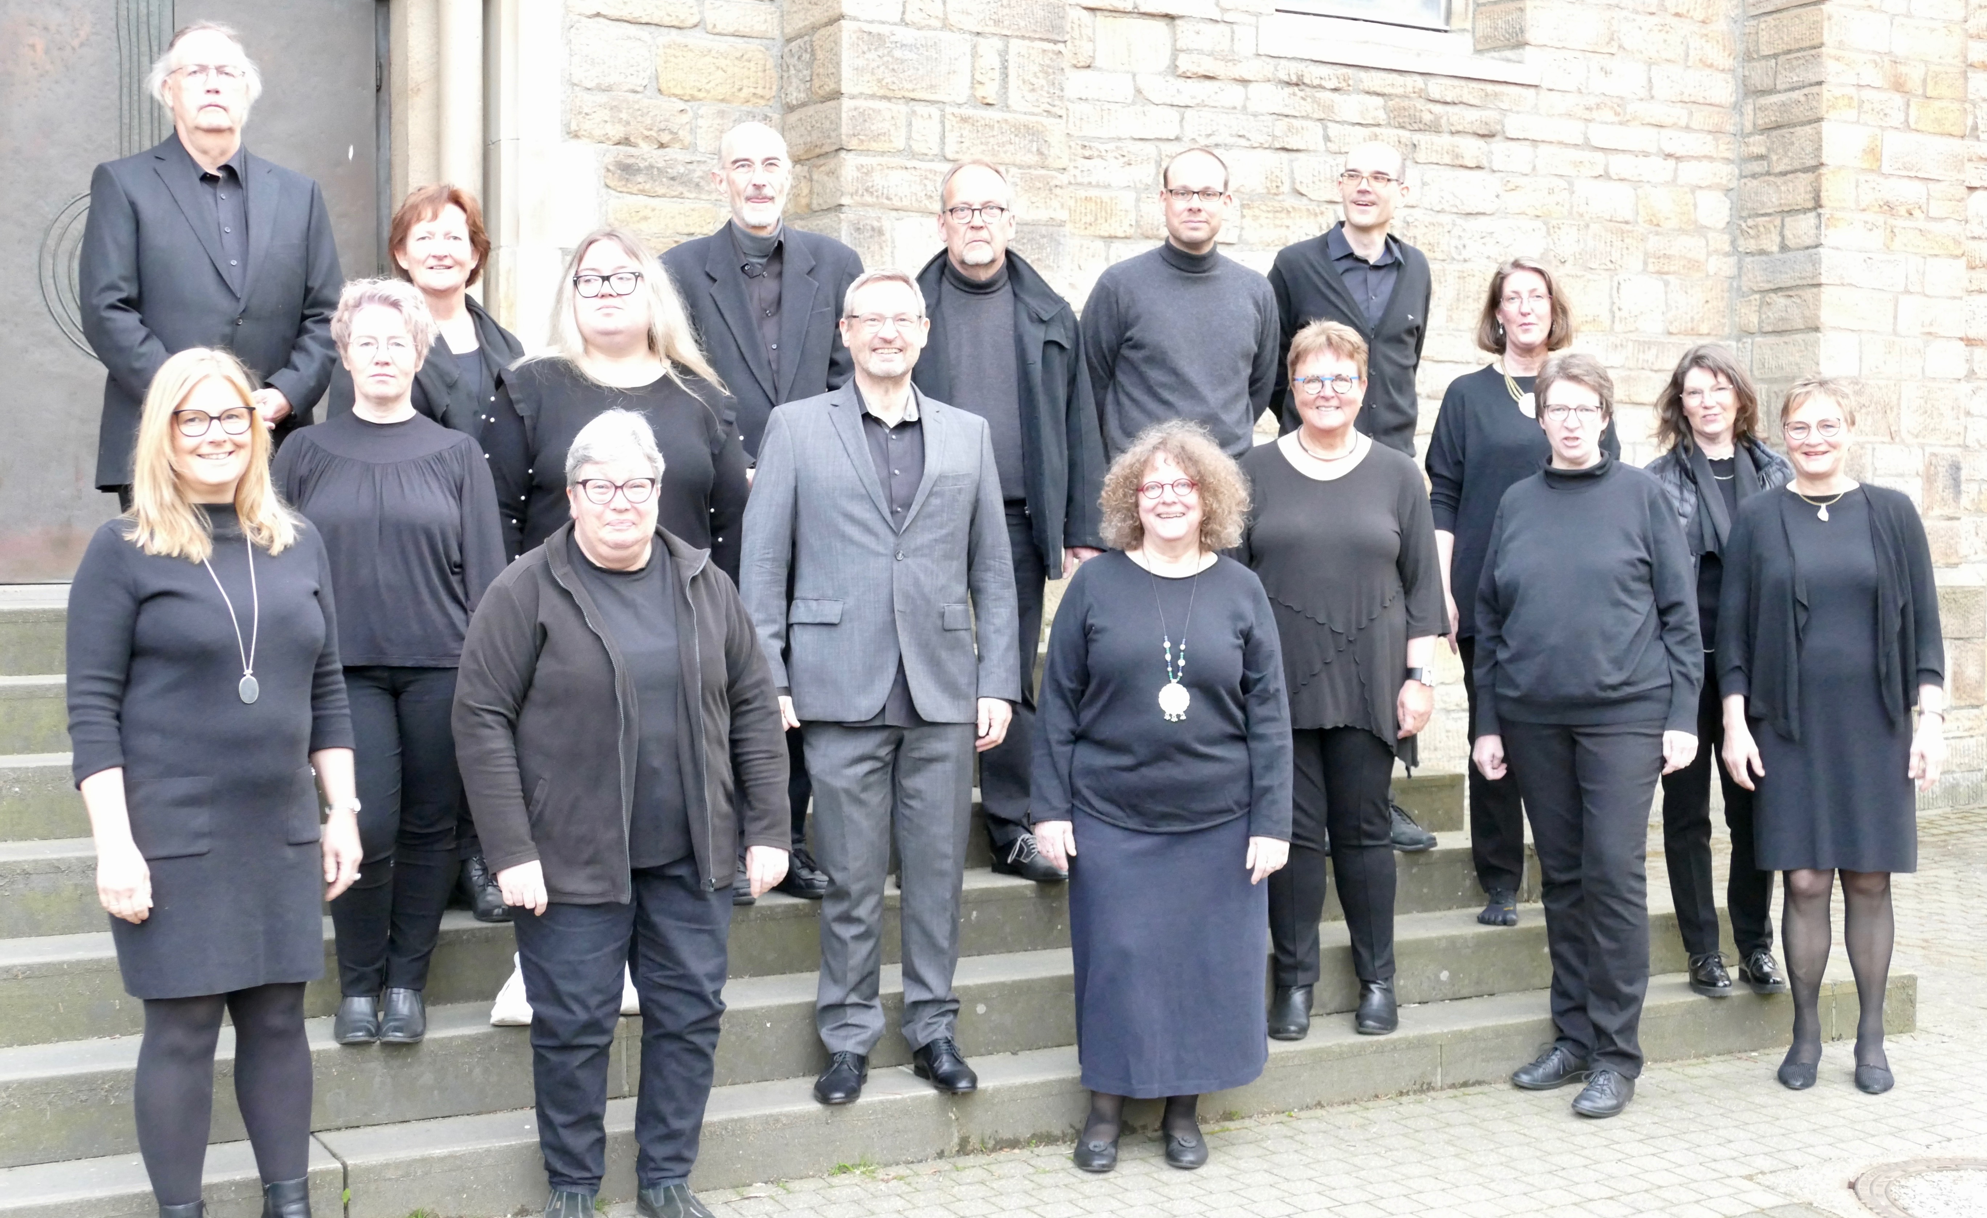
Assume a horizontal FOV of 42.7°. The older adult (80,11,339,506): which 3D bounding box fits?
[{"bbox_3d":[-1.742,-0.391,5.648,0.560,1.810,0.400,-1,2,-32],"label":"older adult"}]

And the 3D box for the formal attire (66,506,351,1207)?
[{"bbox_3d":[-1.422,0.439,4.600,0.480,1.250,0.300,-1,2,-27],"label":"formal attire"}]

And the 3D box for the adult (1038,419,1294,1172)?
[{"bbox_3d":[0.360,0.391,5.420,0.530,1.580,0.340,0,2,-4],"label":"adult"}]

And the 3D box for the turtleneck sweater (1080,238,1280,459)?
[{"bbox_3d":[0.483,-0.650,6.560,0.530,0.660,0.310,0,2,-8],"label":"turtleneck sweater"}]

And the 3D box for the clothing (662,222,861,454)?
[{"bbox_3d":[-0.552,-0.562,6.080,0.520,0.760,0.300,-1,2,-17],"label":"clothing"}]

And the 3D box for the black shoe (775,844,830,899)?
[{"bbox_3d":[-0.489,0.610,6.032,0.110,0.120,0.290,-1,2,-28],"label":"black shoe"}]

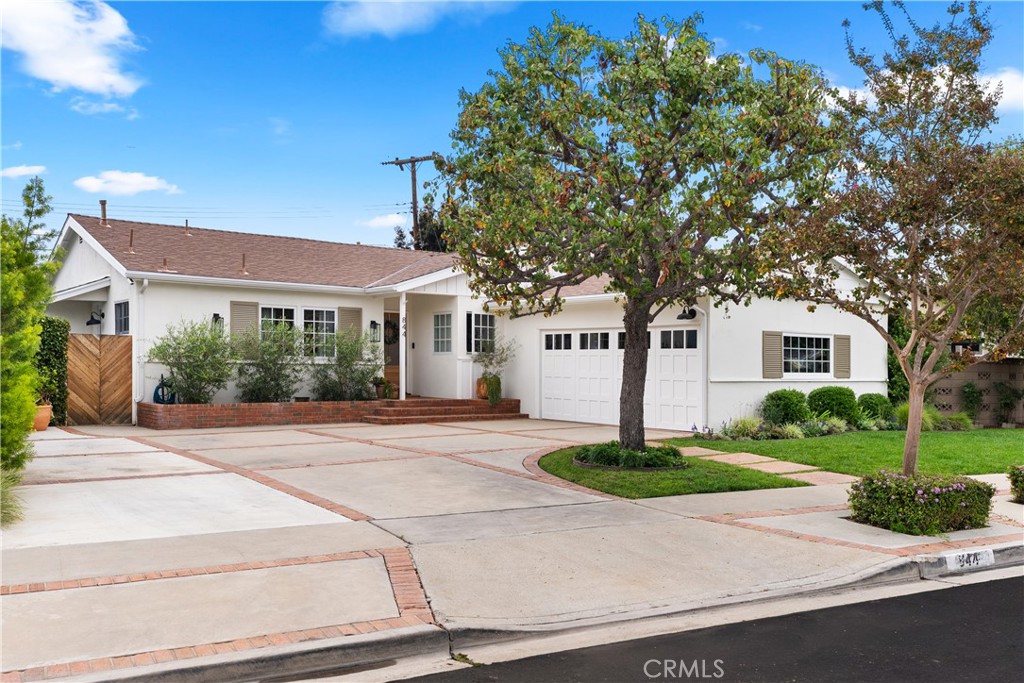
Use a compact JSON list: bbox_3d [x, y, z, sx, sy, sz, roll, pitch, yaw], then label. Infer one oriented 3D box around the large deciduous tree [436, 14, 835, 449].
[{"bbox_3d":[1.723,-1.476,12.000,5.400,6.200,5.300,1,-1,-37],"label":"large deciduous tree"}]

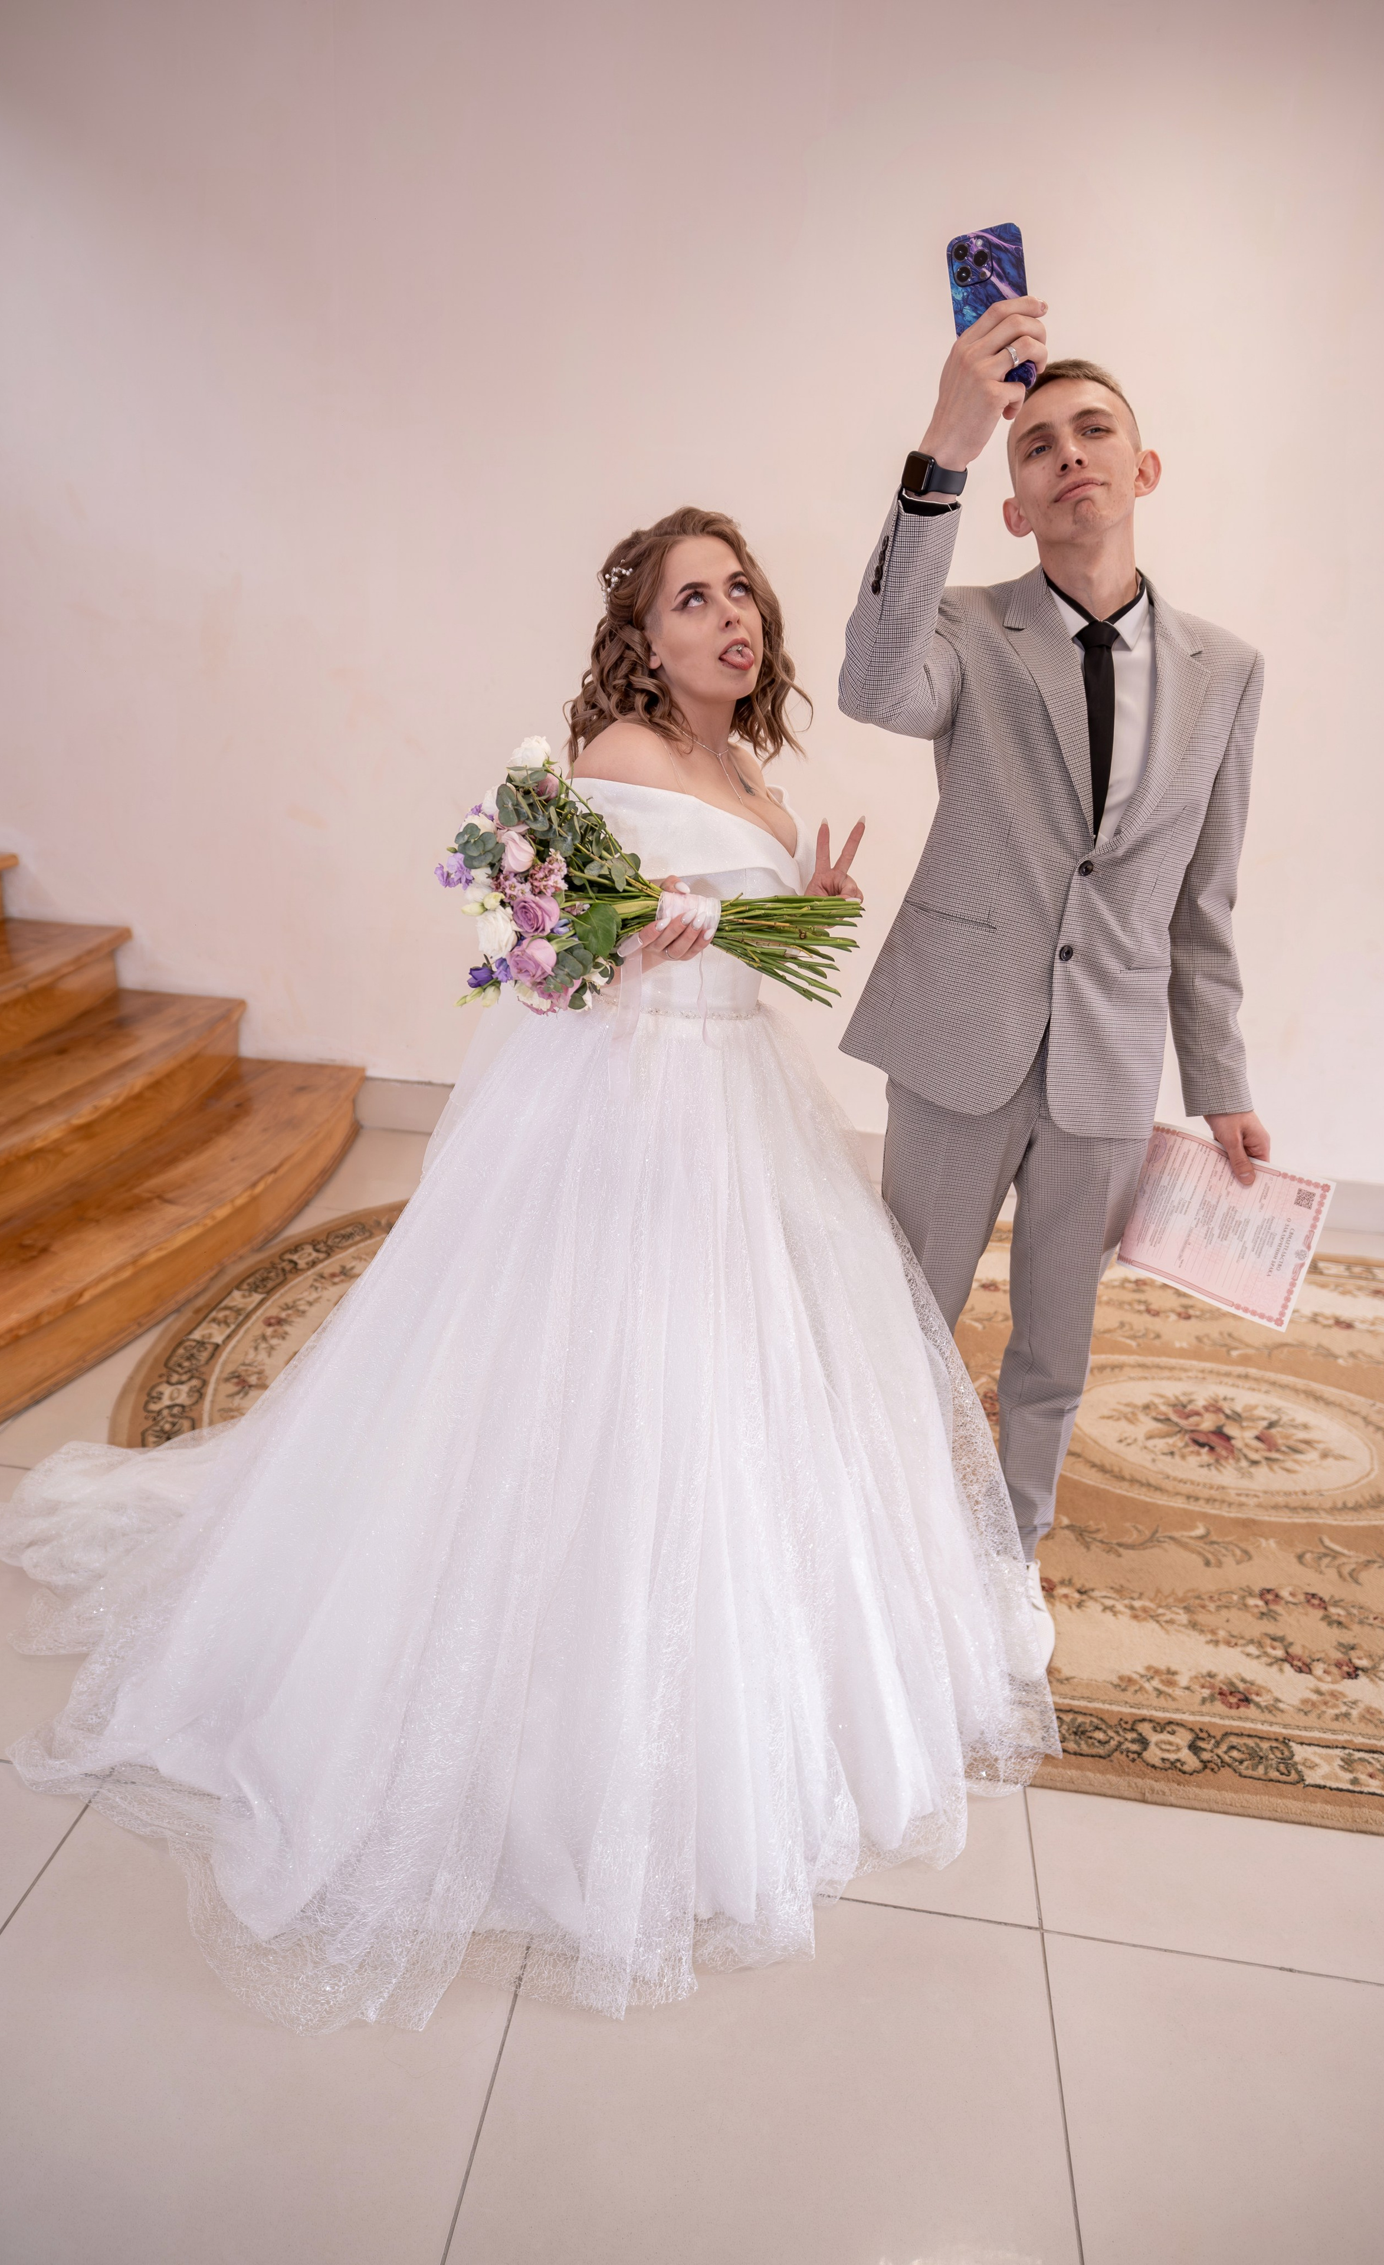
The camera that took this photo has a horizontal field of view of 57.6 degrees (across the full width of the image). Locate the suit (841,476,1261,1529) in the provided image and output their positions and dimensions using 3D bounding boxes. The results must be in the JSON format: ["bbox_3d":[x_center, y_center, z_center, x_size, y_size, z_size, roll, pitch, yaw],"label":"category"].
[{"bbox_3d":[0.443,-0.012,1.719,0.625,1.495,0.413,3,22,-1],"label":"suit"}]

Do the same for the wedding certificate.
[{"bbox_3d":[0.711,0.119,1.748,0.285,0.210,0.030,23,7,29],"label":"wedding certificate"}]

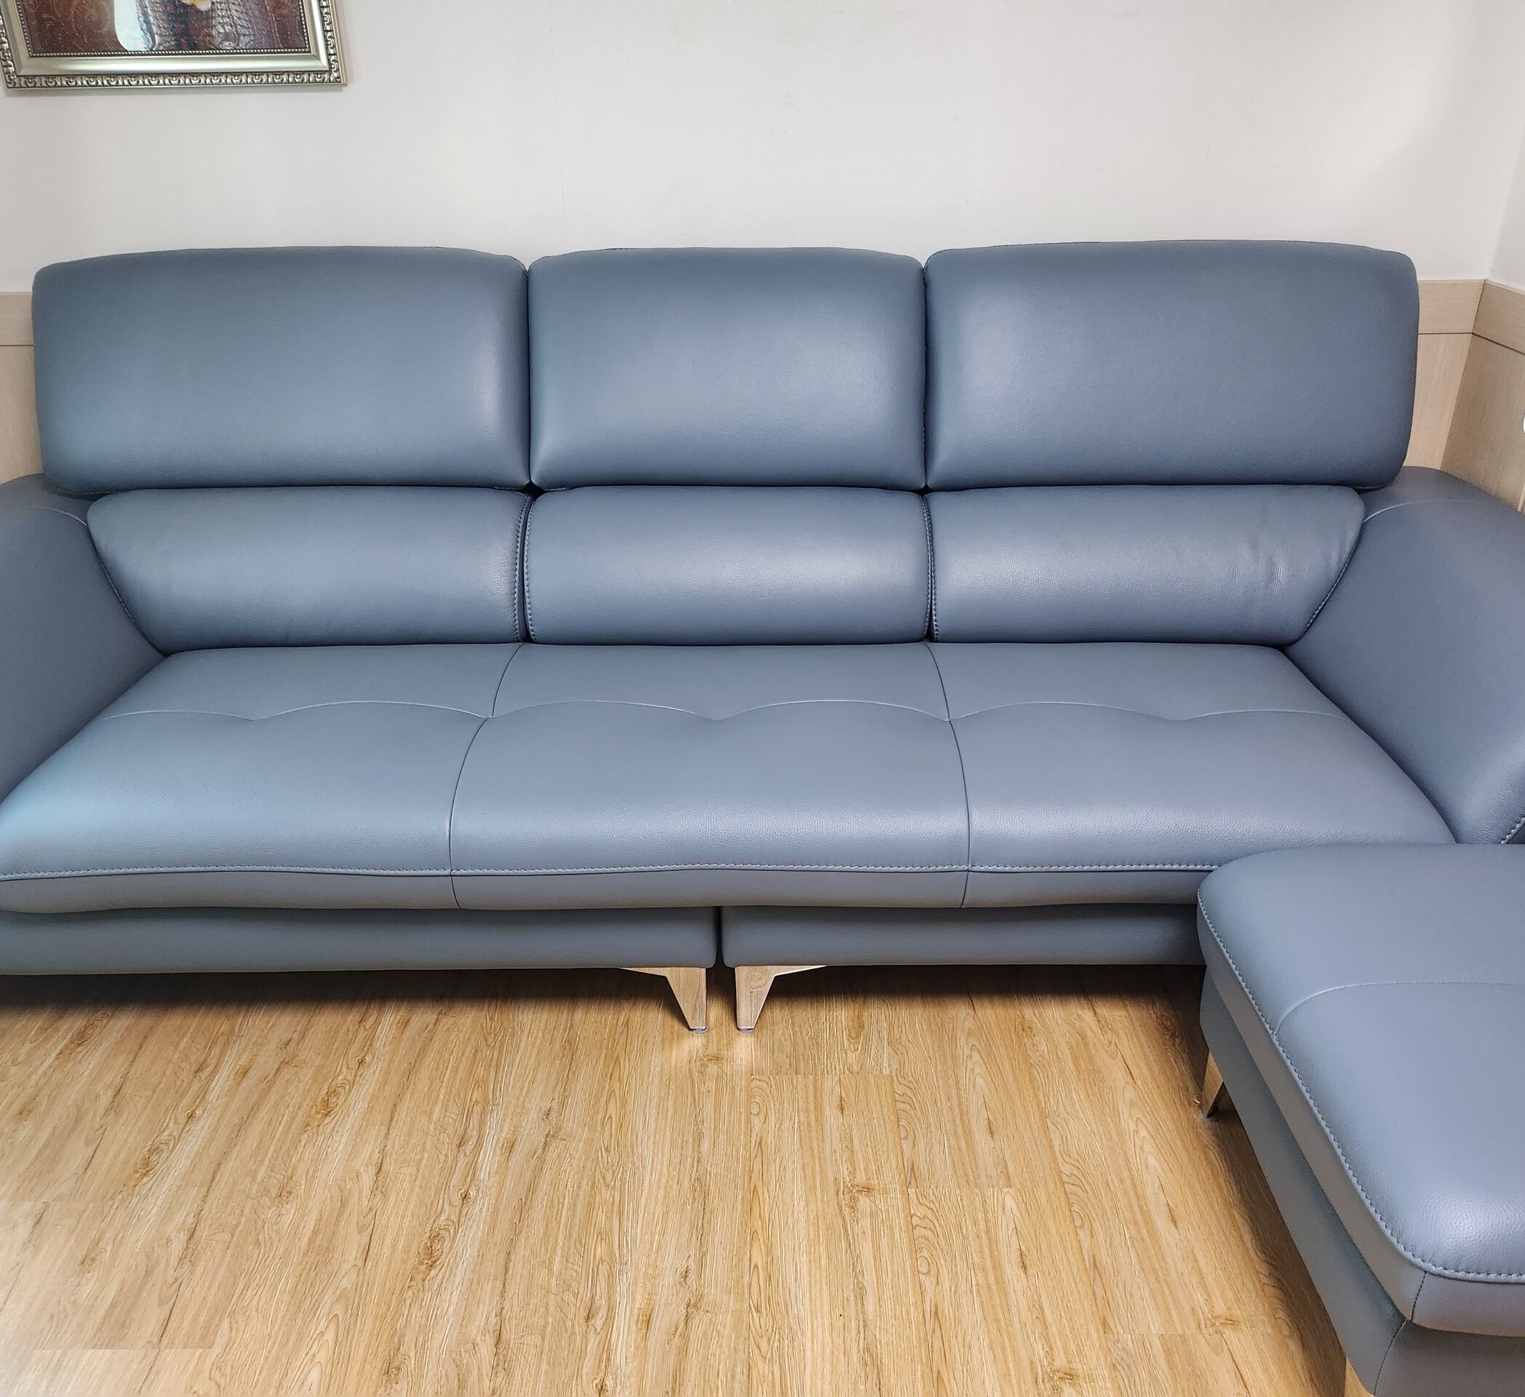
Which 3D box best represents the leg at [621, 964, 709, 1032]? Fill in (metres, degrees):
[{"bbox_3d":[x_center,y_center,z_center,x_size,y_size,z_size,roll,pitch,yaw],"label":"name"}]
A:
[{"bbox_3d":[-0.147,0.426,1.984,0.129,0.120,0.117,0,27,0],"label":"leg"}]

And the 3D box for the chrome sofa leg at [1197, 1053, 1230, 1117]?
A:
[{"bbox_3d":[0.669,0.549,1.727,0.126,0.120,0.122,0,27,0],"label":"chrome sofa leg"}]

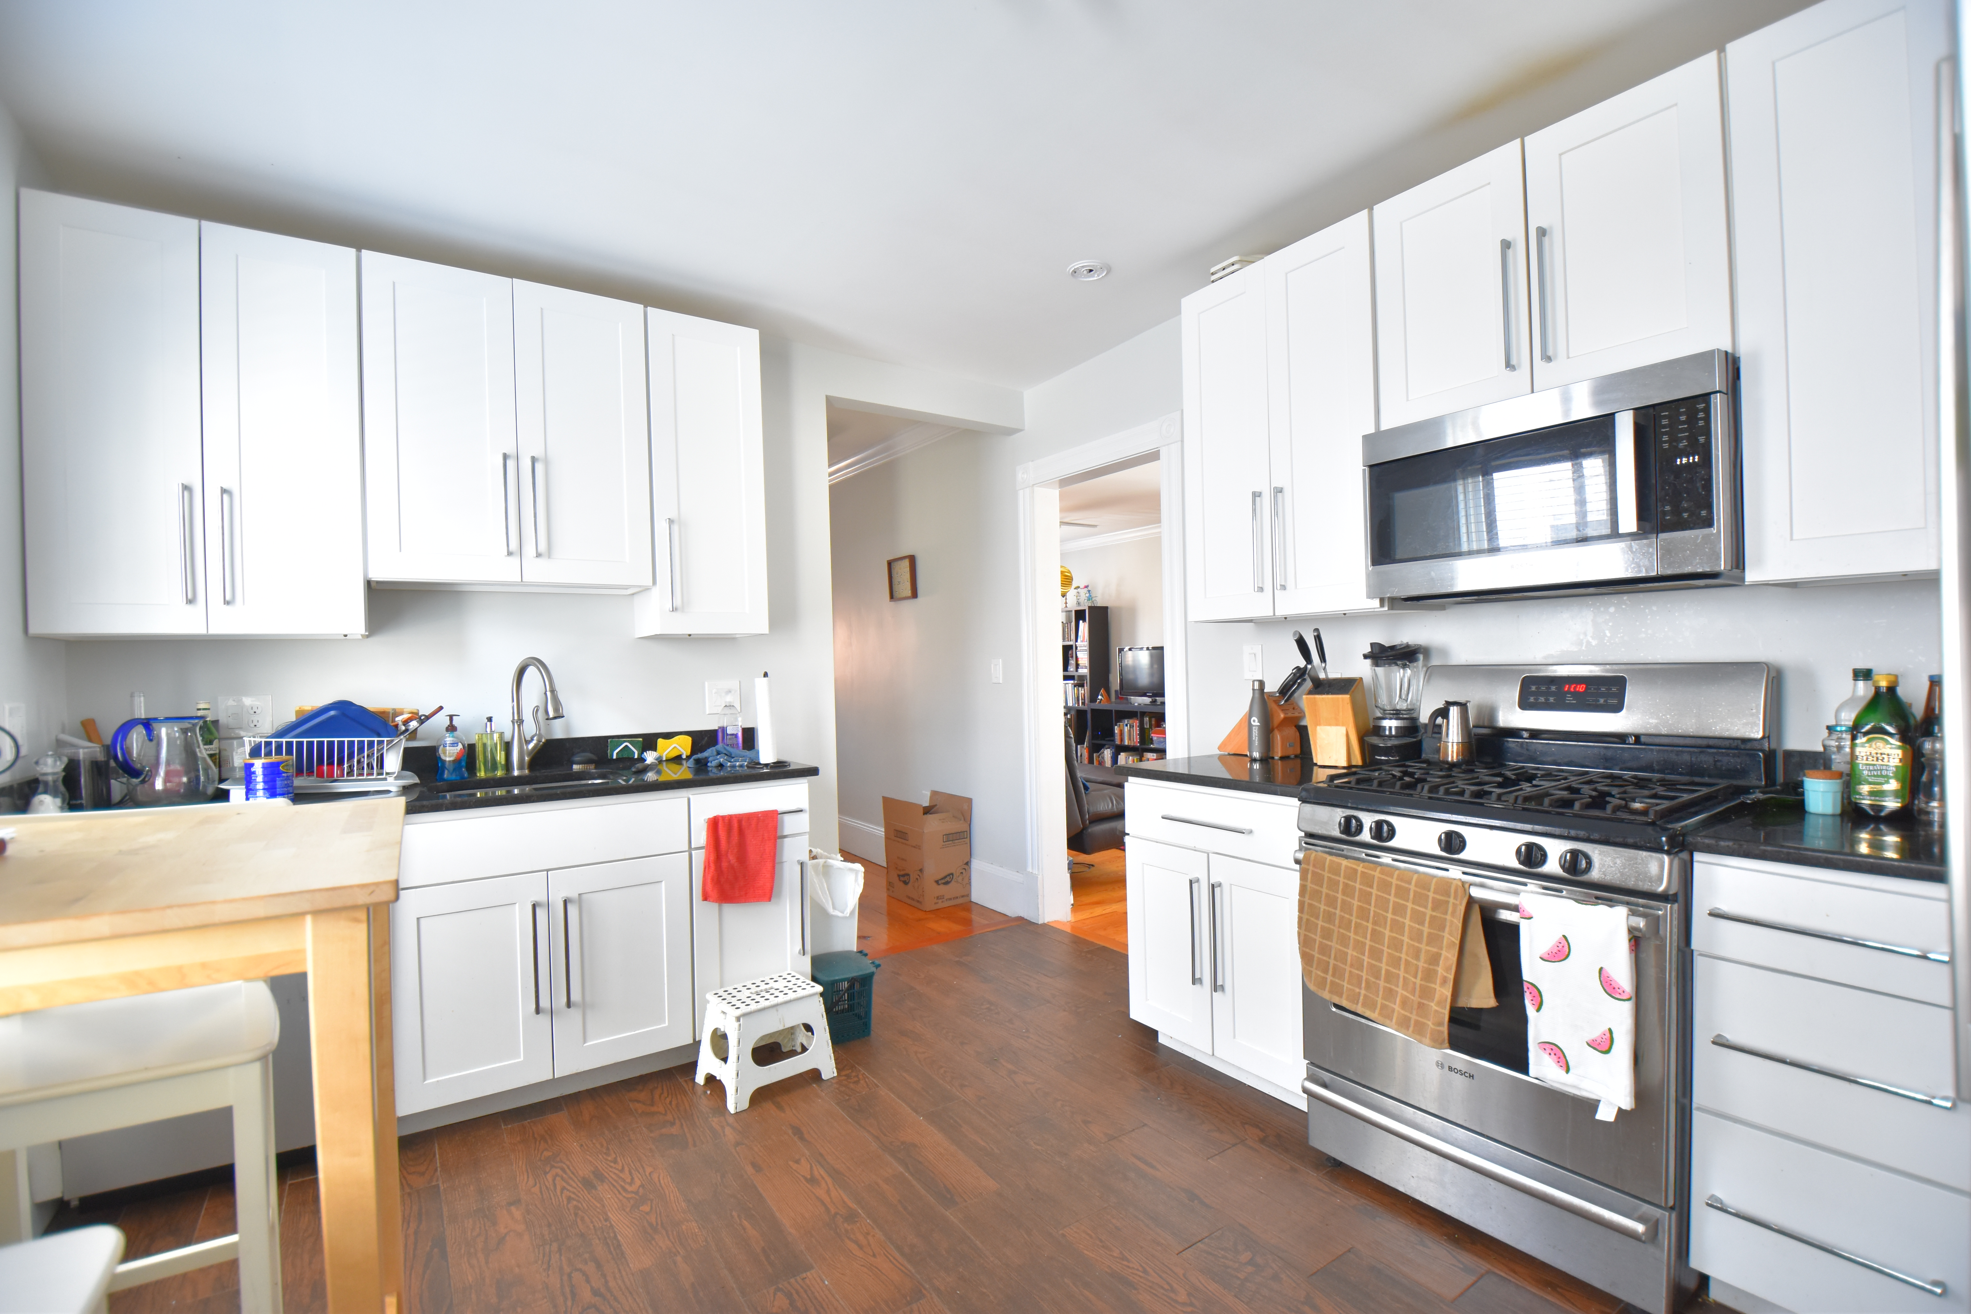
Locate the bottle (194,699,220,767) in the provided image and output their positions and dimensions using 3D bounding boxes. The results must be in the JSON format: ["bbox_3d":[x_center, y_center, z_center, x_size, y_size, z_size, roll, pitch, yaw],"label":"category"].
[{"bbox_3d":[-2.142,0.257,2.256,0.060,0.277,0.060,-1,0,-45],"label":"bottle"}]

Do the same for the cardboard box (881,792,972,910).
[{"bbox_3d":[-0.305,1.011,4.335,0.270,0.535,0.375,-1,0,-34],"label":"cardboard box"}]

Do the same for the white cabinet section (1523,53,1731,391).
[{"bbox_3d":[1.527,-0.931,1.913,0.330,0.610,0.350,-1,0,-38],"label":"white cabinet section"}]

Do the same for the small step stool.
[{"bbox_3d":[-0.661,1.149,2.484,0.320,0.262,0.235,-1,0,-39],"label":"small step stool"}]

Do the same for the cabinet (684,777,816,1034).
[{"bbox_3d":[-0.898,0.798,2.872,0.381,0.790,0.610,-1,0,-31],"label":"cabinet"}]

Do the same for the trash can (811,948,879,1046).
[{"bbox_3d":[-0.493,1.160,2.800,0.175,0.235,0.230,-1,0,-31],"label":"trash can"}]

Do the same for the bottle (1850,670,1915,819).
[{"bbox_3d":[1.776,0.171,1.626,0.072,0.278,0.080,-1,0,-36],"label":"bottle"}]

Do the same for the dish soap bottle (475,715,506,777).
[{"bbox_3d":[-1.642,0.299,2.723,0.072,0.200,0.058,-1,-1,-31],"label":"dish soap bottle"}]

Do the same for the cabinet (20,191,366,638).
[{"bbox_3d":[-2.094,-0.592,2.256,0.645,1.068,0.320,-1,0,-32],"label":"cabinet"}]

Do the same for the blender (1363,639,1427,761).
[{"bbox_3d":[1.206,0.137,2.427,0.158,0.368,0.168,-2,-1,43],"label":"blender"}]

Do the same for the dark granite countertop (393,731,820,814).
[{"bbox_3d":[-1.348,0.356,2.660,1.470,0.130,0.620,-1,-1,-31],"label":"dark granite countertop"}]

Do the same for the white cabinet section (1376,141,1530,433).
[{"bbox_3d":[1.295,-0.922,2.188,0.320,0.606,0.376,-1,0,-38],"label":"white cabinet section"}]

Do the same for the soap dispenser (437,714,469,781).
[{"bbox_3d":[-1.728,0.296,2.665,0.085,0.212,0.055,-1,-1,-31],"label":"soap dispenser"}]

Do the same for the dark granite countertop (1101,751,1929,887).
[{"bbox_3d":[1.188,0.337,2.103,0.660,0.032,1.710,-1,0,-38],"label":"dark granite countertop"}]

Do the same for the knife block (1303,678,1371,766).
[{"bbox_3d":[1.051,0.195,2.436,0.132,0.256,0.215,-2,0,41],"label":"knife block"}]

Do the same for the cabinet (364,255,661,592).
[{"bbox_3d":[-1.518,-0.689,2.661,0.760,0.925,0.340,-1,0,-31],"label":"cabinet"}]

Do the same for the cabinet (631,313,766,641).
[{"bbox_3d":[-1.050,-0.632,3.030,0.380,1.100,0.330,-1,-1,-31],"label":"cabinet"}]

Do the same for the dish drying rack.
[{"bbox_3d":[-1.884,0.311,2.365,0.410,0.165,0.310,-1,-1,-31],"label":"dish drying rack"}]

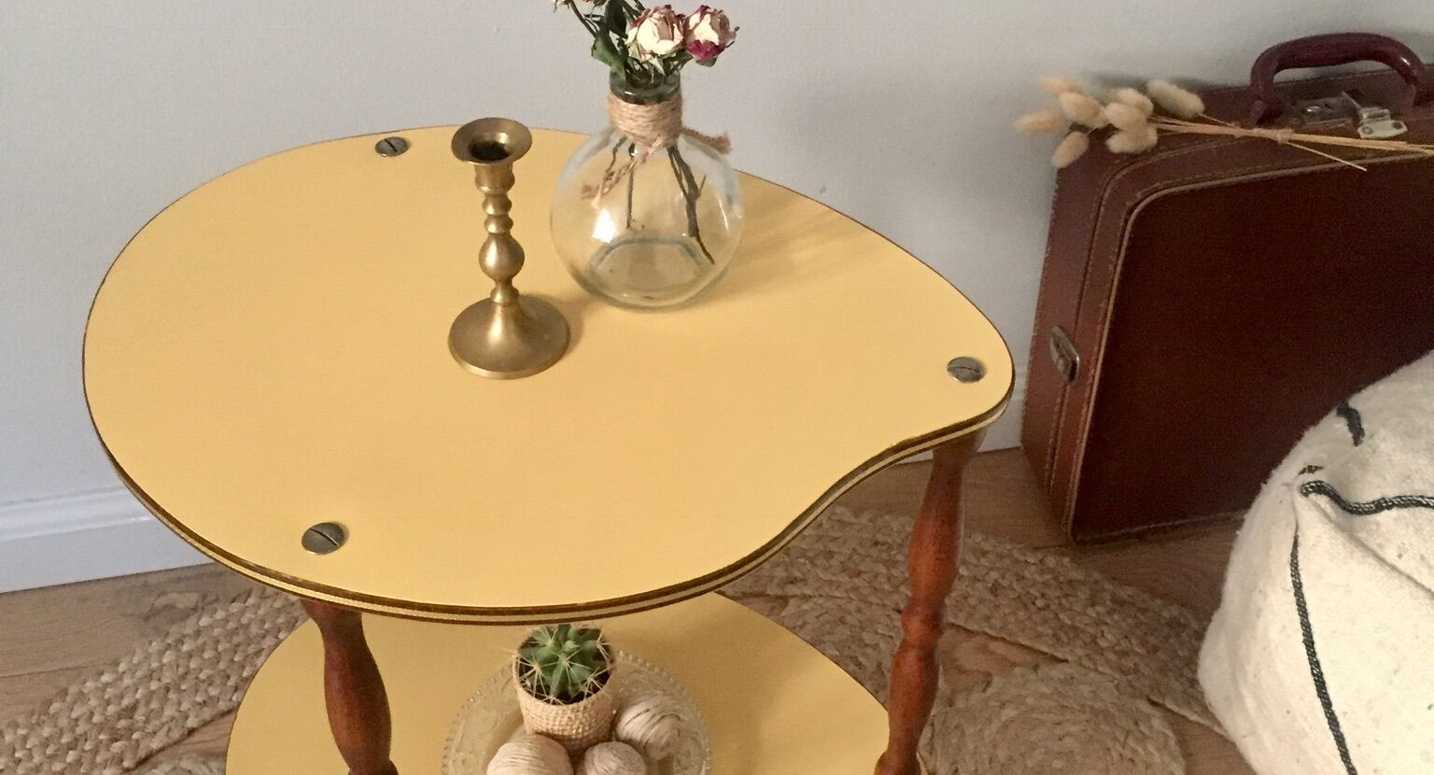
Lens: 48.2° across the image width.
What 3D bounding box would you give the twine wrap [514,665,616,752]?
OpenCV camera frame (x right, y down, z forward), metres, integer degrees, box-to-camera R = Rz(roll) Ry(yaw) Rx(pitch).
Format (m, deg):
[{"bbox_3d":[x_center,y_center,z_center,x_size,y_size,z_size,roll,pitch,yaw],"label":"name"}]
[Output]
[{"bbox_3d":[-0.091,0.192,0.997,0.061,0.059,0.061,3,43,0],"label":"twine wrap"}]

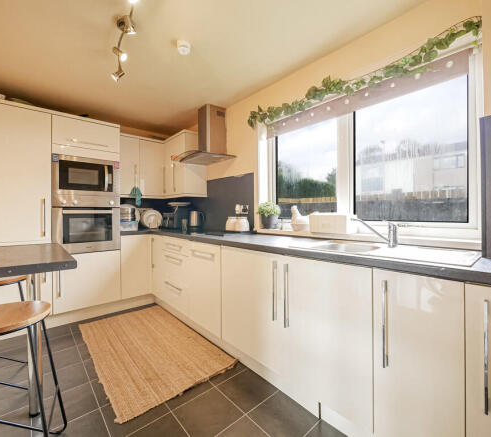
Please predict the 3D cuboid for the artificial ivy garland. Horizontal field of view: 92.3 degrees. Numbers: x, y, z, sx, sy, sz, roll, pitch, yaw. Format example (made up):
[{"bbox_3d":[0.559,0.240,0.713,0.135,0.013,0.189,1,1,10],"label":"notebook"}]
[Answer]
[{"bbox_3d":[0.578,-0.972,1.778,0.100,0.230,1.720,-1,1,-42],"label":"artificial ivy garland"}]

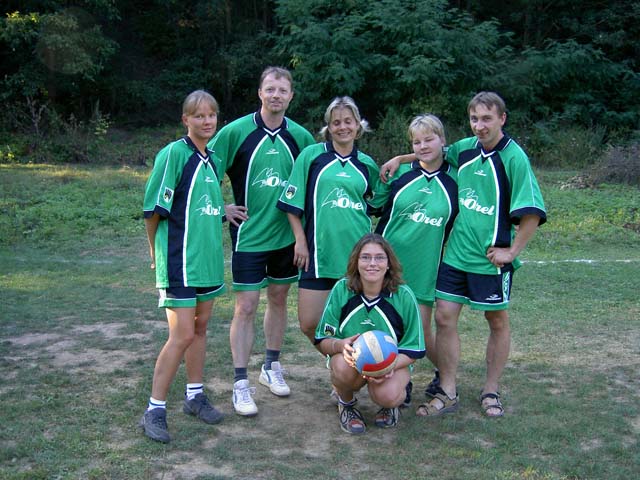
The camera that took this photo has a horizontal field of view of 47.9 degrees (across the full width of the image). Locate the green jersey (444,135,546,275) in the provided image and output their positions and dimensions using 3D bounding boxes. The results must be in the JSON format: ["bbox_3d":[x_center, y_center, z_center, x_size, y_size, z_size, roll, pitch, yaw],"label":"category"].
[{"bbox_3d":[0.927,-0.198,3.810,0.520,0.700,0.310,5,10,28],"label":"green jersey"}]

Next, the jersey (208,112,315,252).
[{"bbox_3d":[-0.299,-0.315,3.820,0.620,0.710,0.290,-2,9,-14],"label":"jersey"}]

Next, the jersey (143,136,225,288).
[{"bbox_3d":[-0.653,-0.132,3.450,0.460,0.730,0.290,-5,8,-41],"label":"jersey"}]

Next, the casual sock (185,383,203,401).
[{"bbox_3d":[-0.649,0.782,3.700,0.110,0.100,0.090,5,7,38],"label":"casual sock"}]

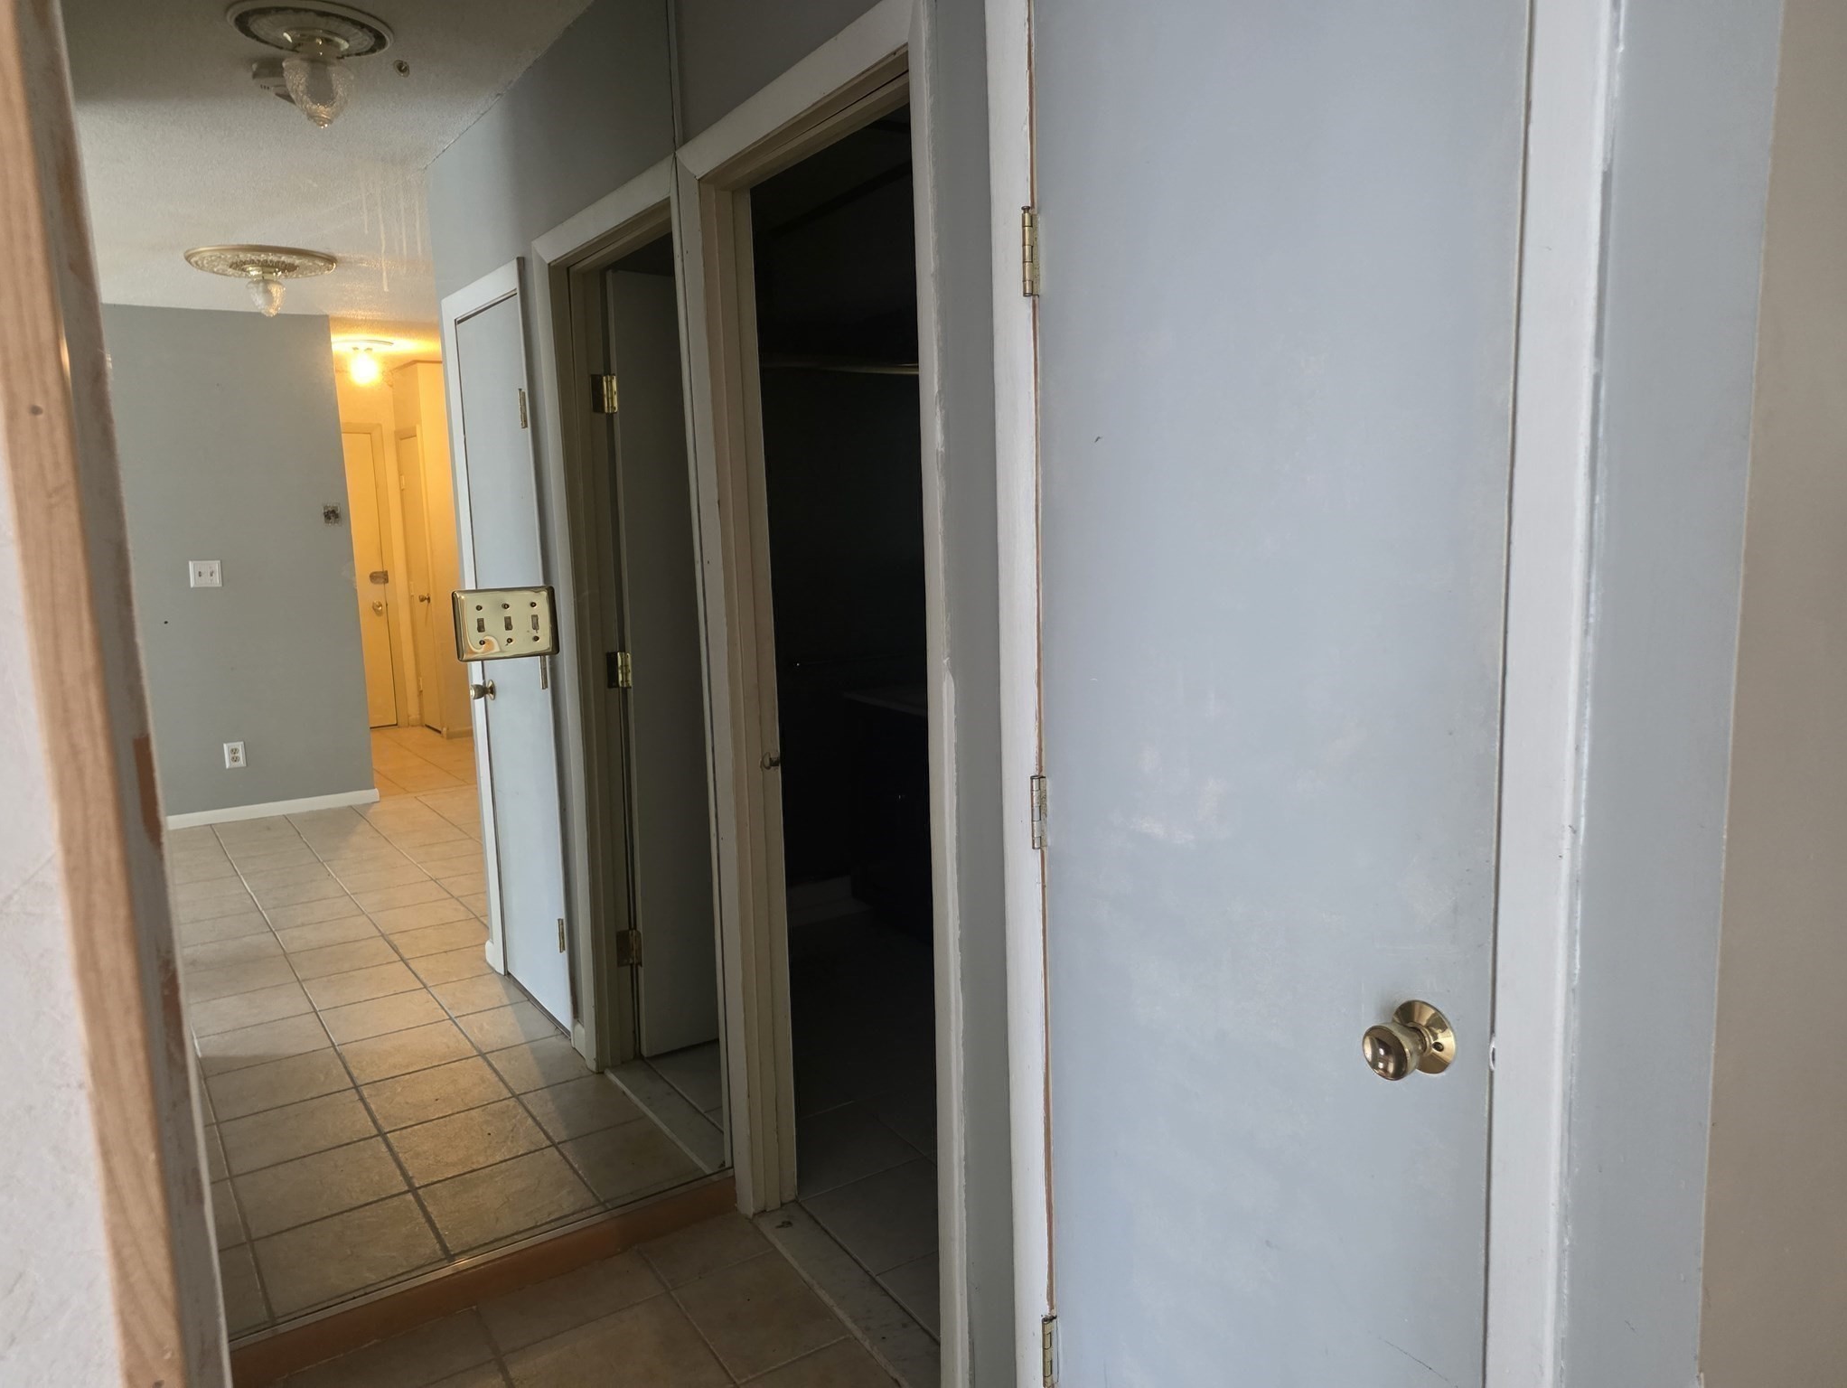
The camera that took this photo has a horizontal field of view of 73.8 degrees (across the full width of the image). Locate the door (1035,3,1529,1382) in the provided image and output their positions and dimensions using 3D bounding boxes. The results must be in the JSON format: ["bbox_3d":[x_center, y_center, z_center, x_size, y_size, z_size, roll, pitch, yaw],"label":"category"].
[{"bbox_3d":[0.332,0.185,1.313,0.035,1.990,0.610,-7,9,-32],"label":"door"}]

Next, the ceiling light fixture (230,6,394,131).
[{"bbox_3d":[-1.325,-1.356,2.689,0.320,0.200,0.320,-7,9,-34],"label":"ceiling light fixture"}]

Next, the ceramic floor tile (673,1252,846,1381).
[{"bbox_3d":[-0.292,1.109,2.196,0.213,0.010,0.297,-7,9,-32],"label":"ceramic floor tile"}]

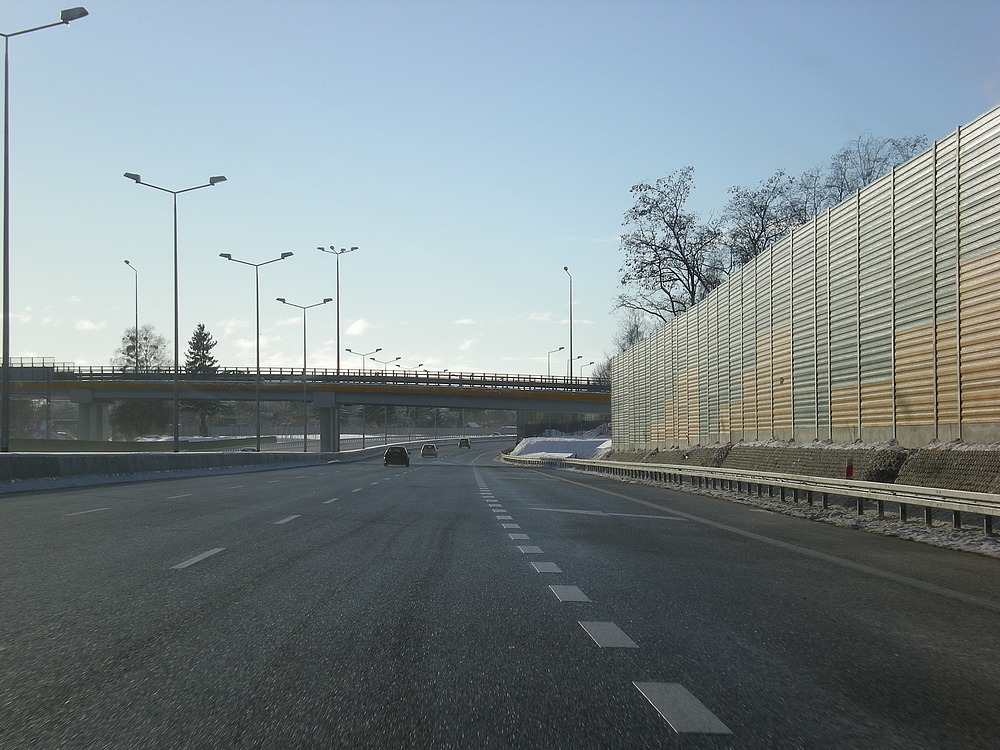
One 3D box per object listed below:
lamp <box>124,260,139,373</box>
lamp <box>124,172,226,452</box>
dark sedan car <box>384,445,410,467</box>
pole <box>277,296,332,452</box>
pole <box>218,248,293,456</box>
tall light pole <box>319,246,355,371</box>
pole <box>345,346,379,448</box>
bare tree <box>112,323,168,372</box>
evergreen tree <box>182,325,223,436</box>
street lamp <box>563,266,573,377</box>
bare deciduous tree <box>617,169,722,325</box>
[{"bbox_3d":[-38.281,-5.284,221.772,0.400,13.260,2.300,-1,-2,19],"label":"lamp"},{"bbox_3d":[-13.985,-2.298,92.278,4.500,12.900,0.400,0,-2,-1],"label":"lamp"},{"bbox_3d":[-7.210,5.756,151.000,1.740,1.460,4.200,0,-2,-1],"label":"dark sedan car"},{"bbox_3d":[-15.413,0.350,169.078,4.500,12.900,0.400,0,-2,-1],"label":"pole"},{"bbox_3d":[-14.626,-1.006,128.680,4.500,12.830,0.400,0,-2,-1],"label":"pole"},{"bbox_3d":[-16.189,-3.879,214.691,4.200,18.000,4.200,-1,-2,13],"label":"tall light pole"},{"bbox_3d":[-16.541,3.392,260.774,4.400,13.140,0.400,0,-2,0],"label":"pole"},{"bbox_3d":[-47.039,1.207,279.722,7.600,16.180,7.200,0,-2,0],"label":"bare tree"},{"bbox_3d":[-36.713,0.634,264.757,5.400,14.170,5.200,0,-2,0],"label":"evergreen tree"},{"bbox_3d":[6.622,-4.299,206.788,0.400,12.330,2.200,-1,-2,18],"label":"street lamp"},{"bbox_3d":[10.057,-3.627,123.711,7.000,16.830,6.800,0,-2,0],"label":"bare deciduous tree"}]

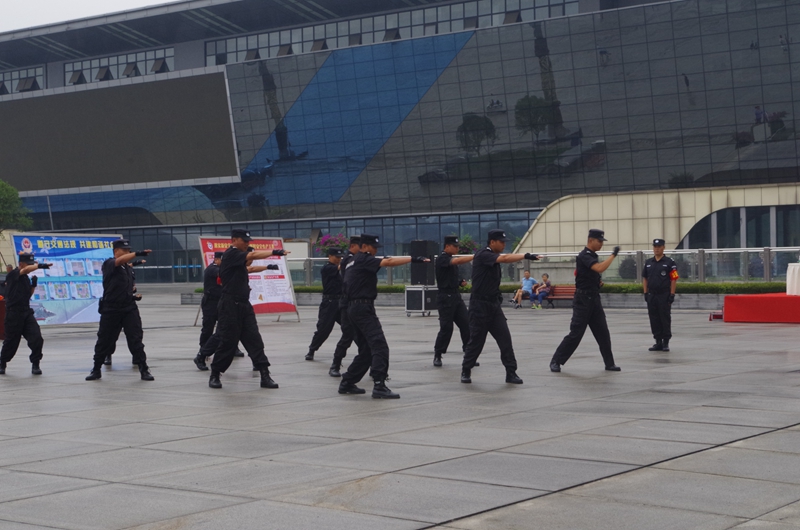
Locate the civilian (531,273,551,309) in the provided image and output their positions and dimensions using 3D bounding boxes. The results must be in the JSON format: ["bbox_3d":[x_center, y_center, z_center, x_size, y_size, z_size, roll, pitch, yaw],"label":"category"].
[{"bbox_3d":[4.740,0.870,44.800,0.550,1.220,0.780,-1,0,34],"label":"civilian"}]

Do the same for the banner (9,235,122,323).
[{"bbox_3d":[-7.090,0.300,29.350,0.150,2.030,2.900,-20,-13,37],"label":"banner"}]

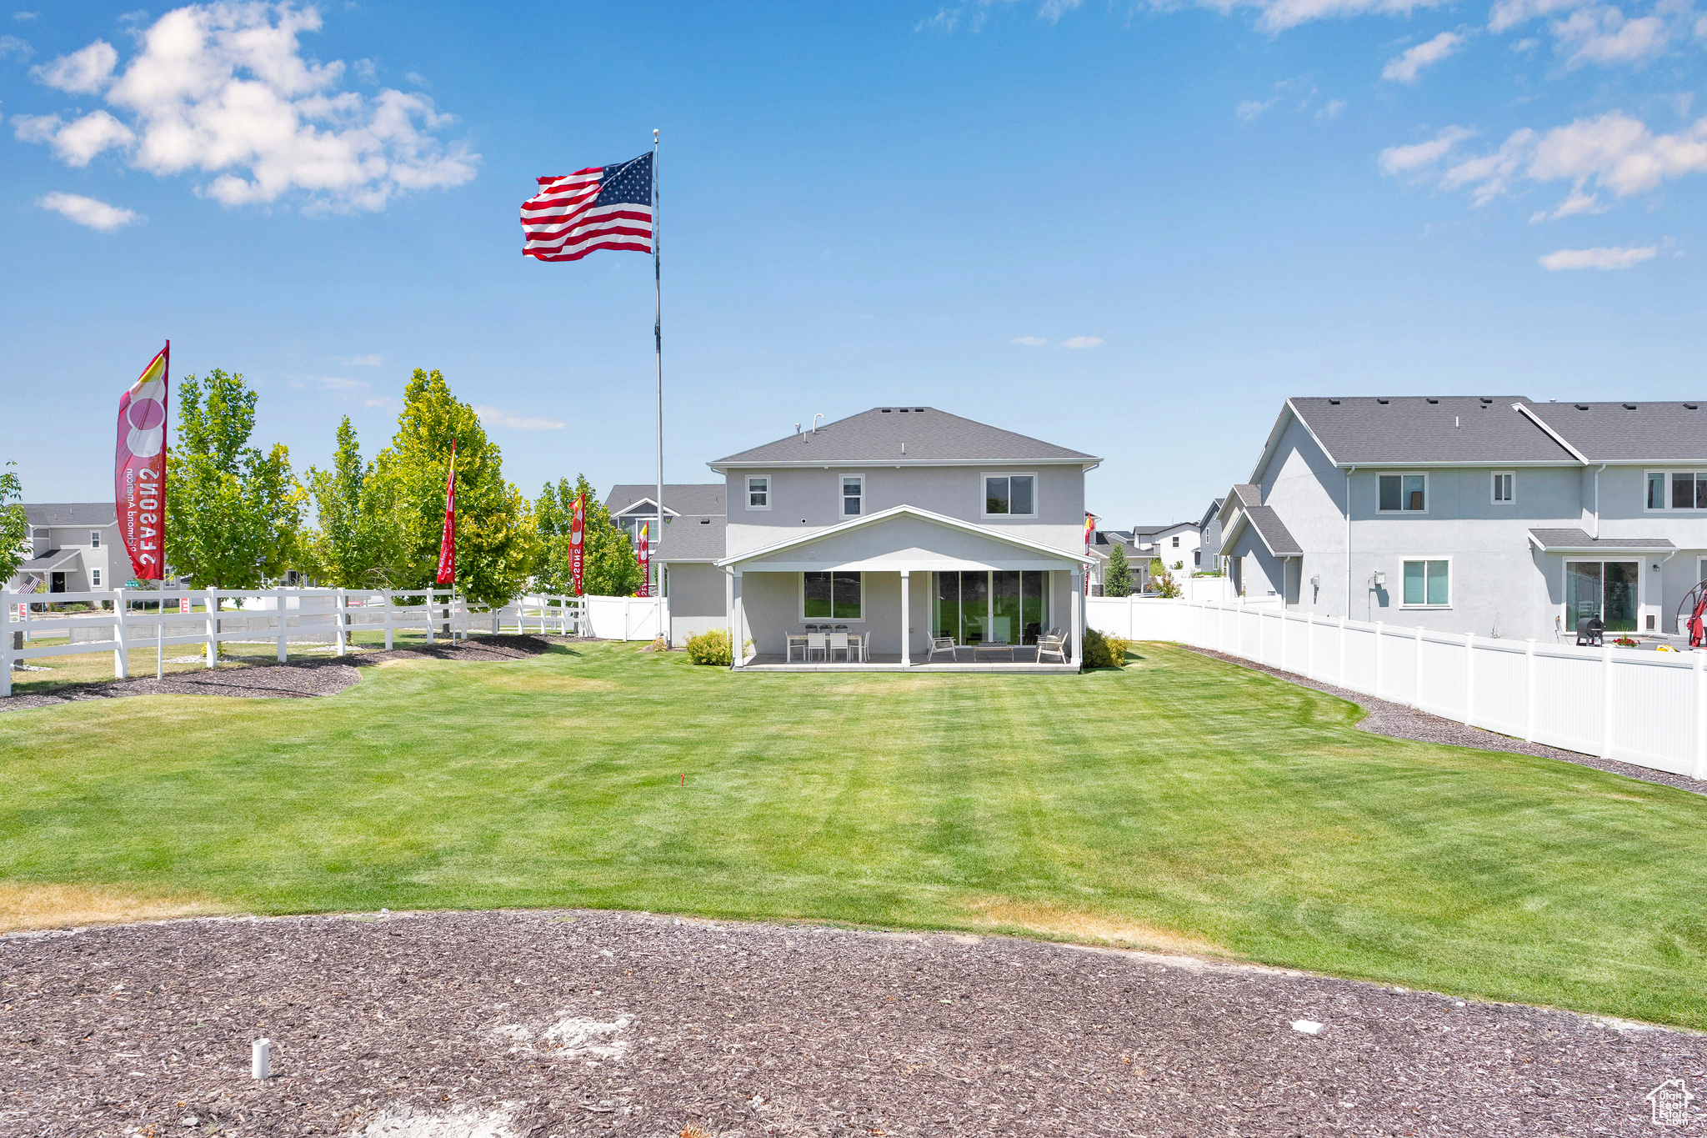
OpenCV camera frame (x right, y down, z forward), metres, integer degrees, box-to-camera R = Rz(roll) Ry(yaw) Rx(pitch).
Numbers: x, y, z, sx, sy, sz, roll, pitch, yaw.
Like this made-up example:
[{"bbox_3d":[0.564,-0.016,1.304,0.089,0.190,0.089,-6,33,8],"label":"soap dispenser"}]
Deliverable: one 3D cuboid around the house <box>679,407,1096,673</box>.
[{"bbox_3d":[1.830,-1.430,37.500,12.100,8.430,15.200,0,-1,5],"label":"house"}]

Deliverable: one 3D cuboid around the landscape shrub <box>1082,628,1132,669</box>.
[{"bbox_3d":[7.100,2.230,32.000,1.400,1.150,1.350,0,-1,5],"label":"landscape shrub"}]

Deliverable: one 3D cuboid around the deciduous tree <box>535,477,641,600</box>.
[{"bbox_3d":[-12.500,-0.680,53.000,5.000,7.300,4.900,0,-1,5],"label":"deciduous tree"}]

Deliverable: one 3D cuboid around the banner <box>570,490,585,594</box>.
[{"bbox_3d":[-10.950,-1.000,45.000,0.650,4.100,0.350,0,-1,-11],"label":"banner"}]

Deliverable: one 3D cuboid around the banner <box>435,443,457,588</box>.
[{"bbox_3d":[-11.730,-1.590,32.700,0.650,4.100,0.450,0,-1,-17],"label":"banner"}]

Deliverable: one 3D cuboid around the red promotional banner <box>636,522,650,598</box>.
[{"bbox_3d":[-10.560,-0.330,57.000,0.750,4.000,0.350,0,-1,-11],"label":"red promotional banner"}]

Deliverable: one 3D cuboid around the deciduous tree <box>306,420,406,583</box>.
[{"bbox_3d":[-14.800,-1.100,33.500,3.100,6.600,3.100,0,-1,5],"label":"deciduous tree"}]

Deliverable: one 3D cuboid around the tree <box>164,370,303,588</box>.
[{"bbox_3d":[-15.070,-1.340,27.500,3.400,6.900,3.400,0,-1,5],"label":"tree"}]

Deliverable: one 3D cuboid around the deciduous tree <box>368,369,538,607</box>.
[{"bbox_3d":[-14.100,-2.390,40.000,6.000,9.200,5.800,0,-1,5],"label":"deciduous tree"}]

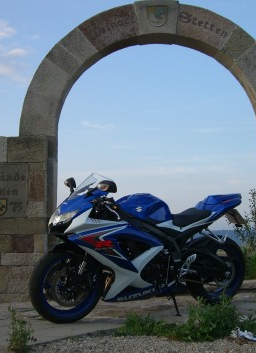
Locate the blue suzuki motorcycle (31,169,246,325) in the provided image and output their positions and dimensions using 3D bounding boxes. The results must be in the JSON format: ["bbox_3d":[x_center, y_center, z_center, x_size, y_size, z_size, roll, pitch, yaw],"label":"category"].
[{"bbox_3d":[0.205,0.548,4.137,2.040,1.130,0.740,2,2,-31],"label":"blue suzuki motorcycle"}]

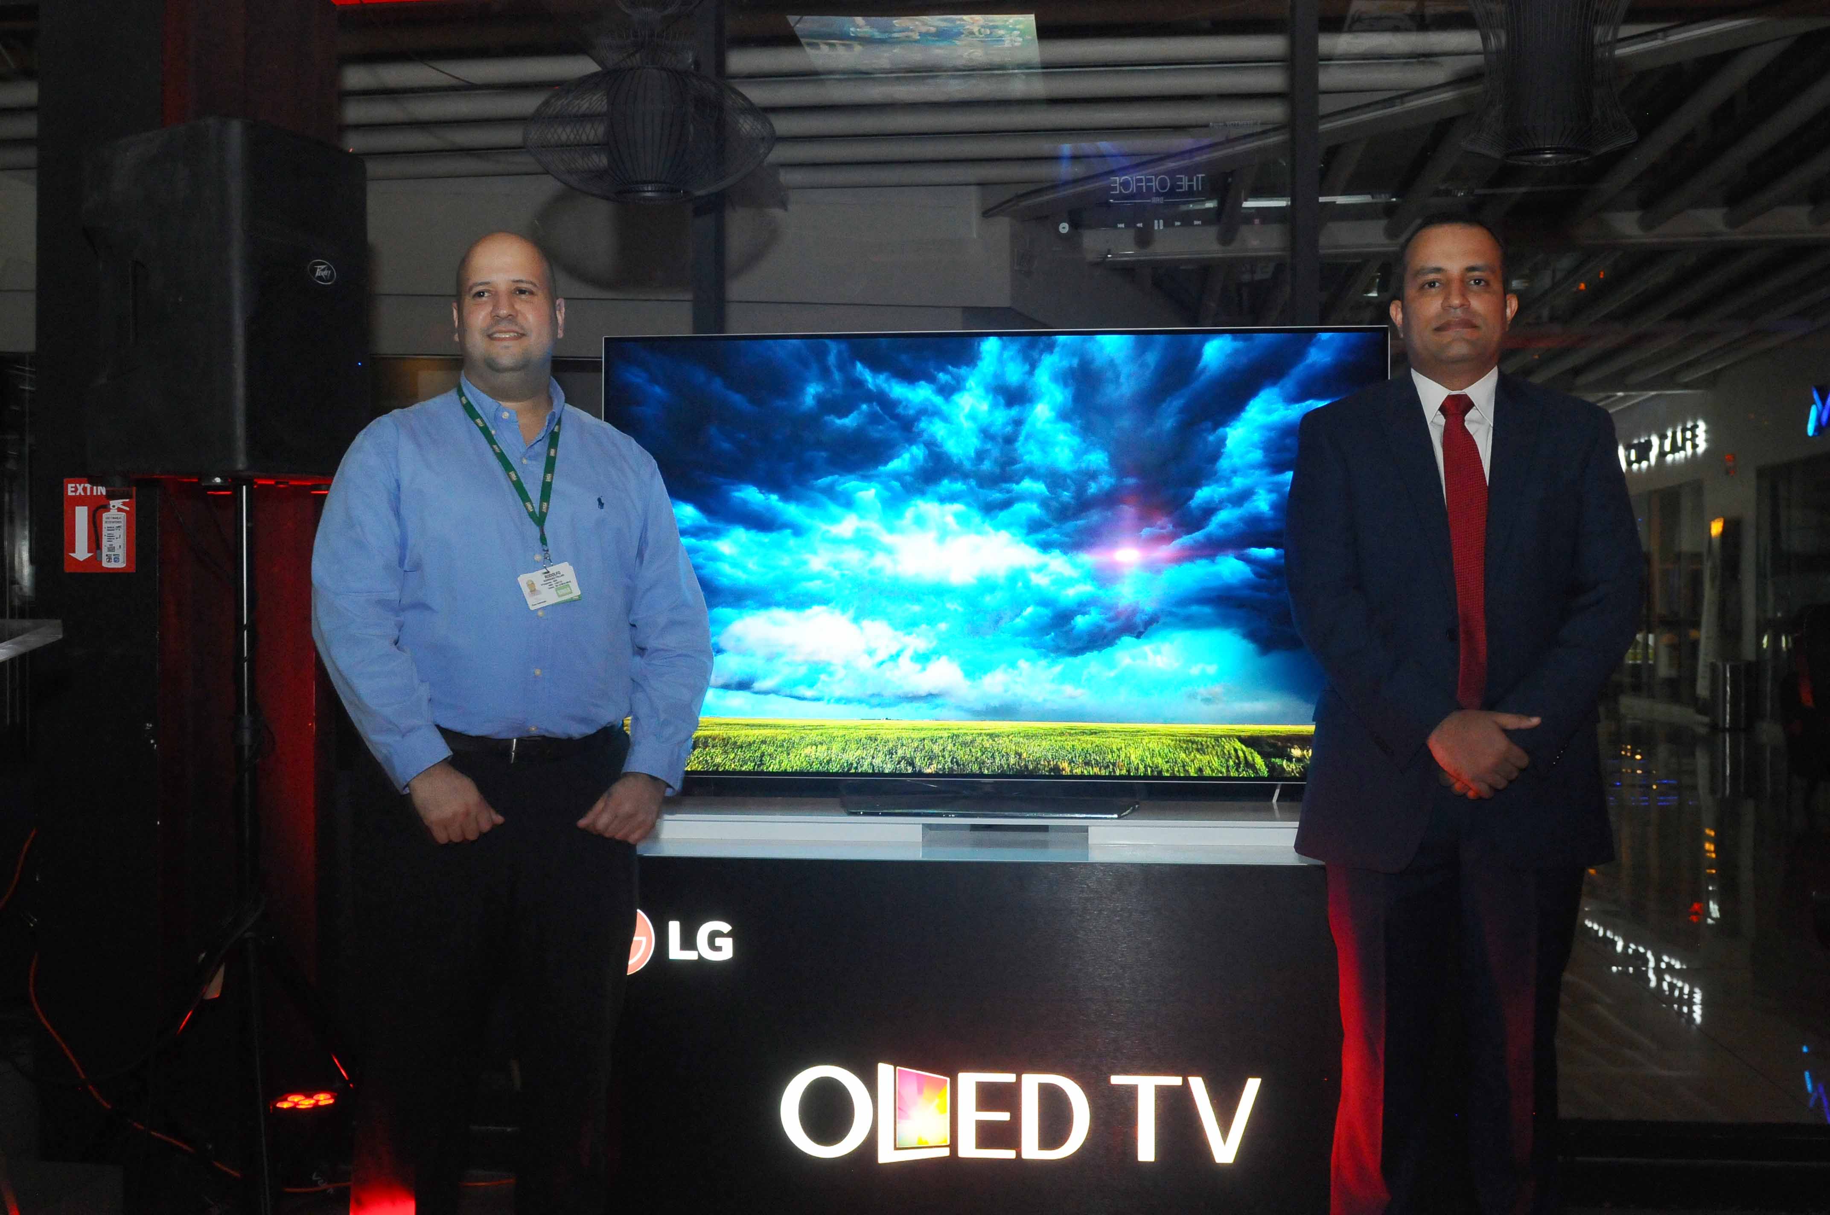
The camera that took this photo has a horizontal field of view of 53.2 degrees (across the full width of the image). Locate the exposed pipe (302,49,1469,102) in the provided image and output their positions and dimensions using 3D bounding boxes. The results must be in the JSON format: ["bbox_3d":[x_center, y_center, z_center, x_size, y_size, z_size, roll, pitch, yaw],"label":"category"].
[{"bbox_3d":[-0.120,-2.380,8.170,5.300,0.125,0.125,0,0,7],"label":"exposed pipe"}]

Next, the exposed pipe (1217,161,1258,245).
[{"bbox_3d":[1.900,-2.380,10.750,0.120,0.120,2.200,0,0,7],"label":"exposed pipe"}]

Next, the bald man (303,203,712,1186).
[{"bbox_3d":[-0.635,0.290,2.920,0.640,1.770,0.380,0,0,-16],"label":"bald man"}]

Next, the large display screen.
[{"bbox_3d":[0.137,-0.094,3.385,1.450,0.825,0.050,0,0,6],"label":"large display screen"}]

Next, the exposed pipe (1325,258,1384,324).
[{"bbox_3d":[3.350,-2.380,14.200,0.120,0.120,3.300,0,0,7],"label":"exposed pipe"}]

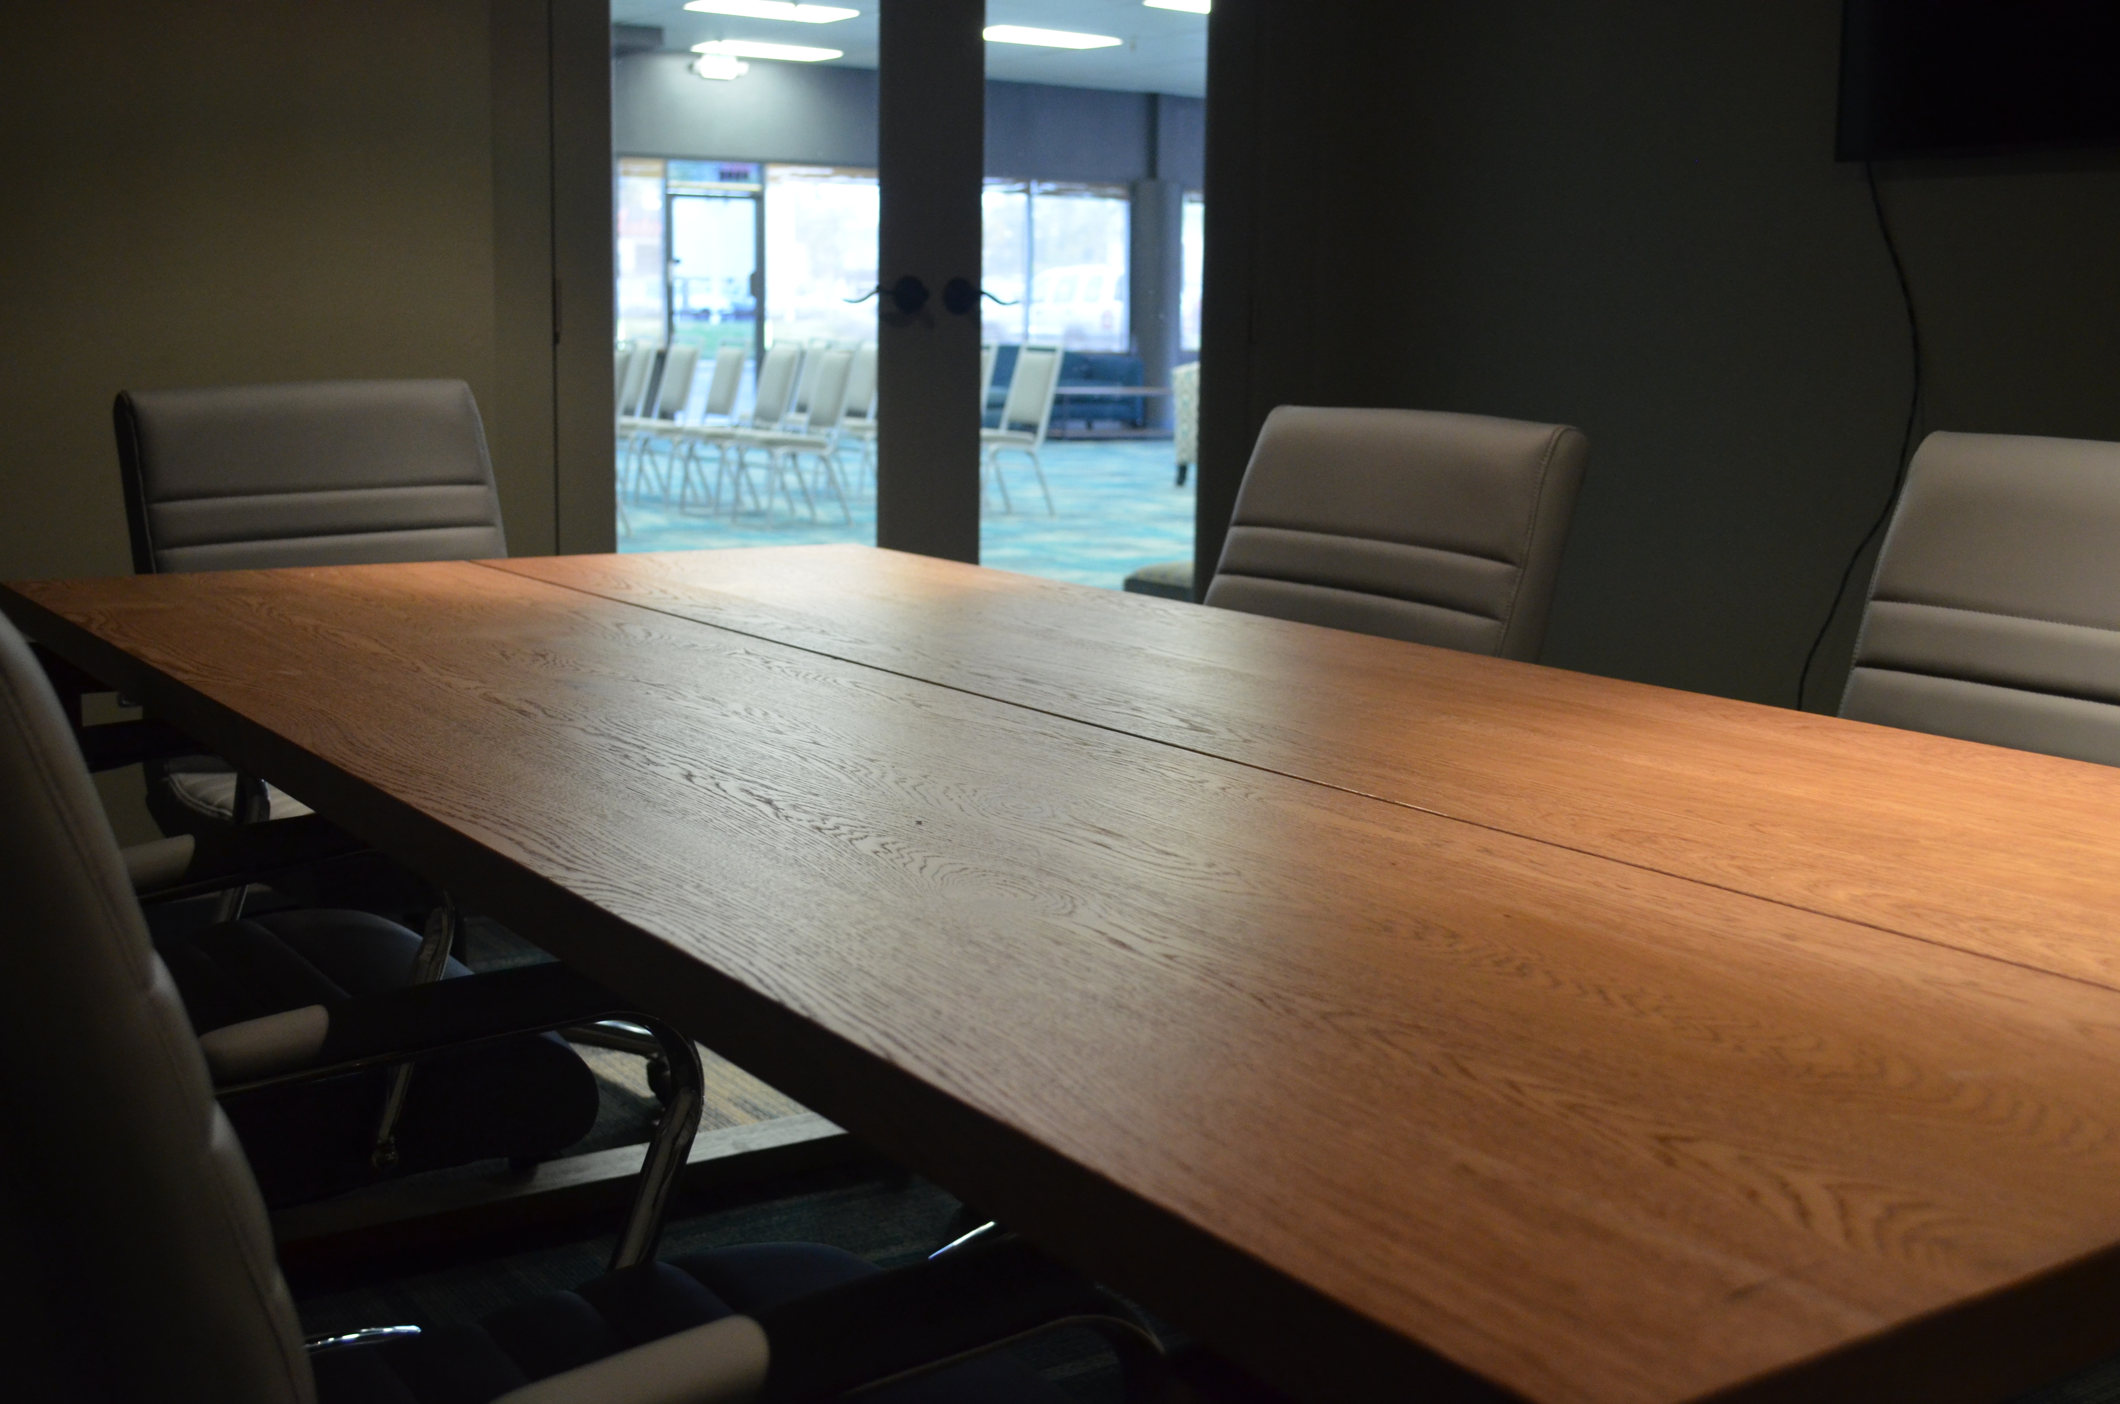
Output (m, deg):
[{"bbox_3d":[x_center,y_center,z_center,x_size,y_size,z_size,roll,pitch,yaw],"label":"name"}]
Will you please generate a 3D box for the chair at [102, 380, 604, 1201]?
[{"bbox_3d":[-0.990,0.050,3.219,0.600,0.970,0.640,-7,12,-41],"label":"chair"}]

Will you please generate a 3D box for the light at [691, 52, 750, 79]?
[{"bbox_3d":[-2.902,-5.426,19.588,0.500,0.230,0.150,-5,11,-34],"label":"light"}]

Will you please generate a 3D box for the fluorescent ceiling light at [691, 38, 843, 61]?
[{"bbox_3d":[-2.487,-5.509,19.321,1.200,0.080,0.600,-5,11,-34],"label":"fluorescent ceiling light"}]

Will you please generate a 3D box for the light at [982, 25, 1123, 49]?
[{"bbox_3d":[-0.134,-5.282,18.169,1.200,0.080,0.600,-5,11,-34],"label":"light"}]

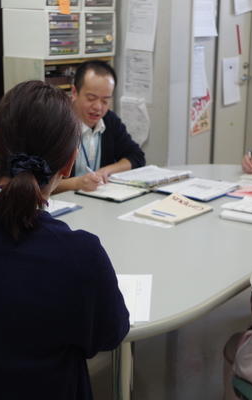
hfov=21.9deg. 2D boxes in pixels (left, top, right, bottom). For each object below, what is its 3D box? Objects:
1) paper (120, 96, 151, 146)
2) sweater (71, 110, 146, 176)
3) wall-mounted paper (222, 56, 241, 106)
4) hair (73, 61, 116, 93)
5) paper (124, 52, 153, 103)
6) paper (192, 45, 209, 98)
[{"bbox_3d":[0.057,-0.474,3.897,0.200,0.290,0.030,10,16,34],"label":"paper"},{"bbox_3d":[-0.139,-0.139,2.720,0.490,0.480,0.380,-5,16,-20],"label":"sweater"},{"bbox_3d":[0.694,-0.789,4.326,0.012,0.297,0.210,11,17,36],"label":"wall-mounted paper"},{"bbox_3d":[-0.127,-0.482,2.620,0.165,0.155,0.190,-5,16,-20],"label":"hair"},{"bbox_3d":[0.078,-0.729,3.848,0.210,0.297,0.012,10,16,34],"label":"paper"},{"bbox_3d":[0.466,-0.786,4.008,0.015,0.300,0.190,11,17,36],"label":"paper"}]

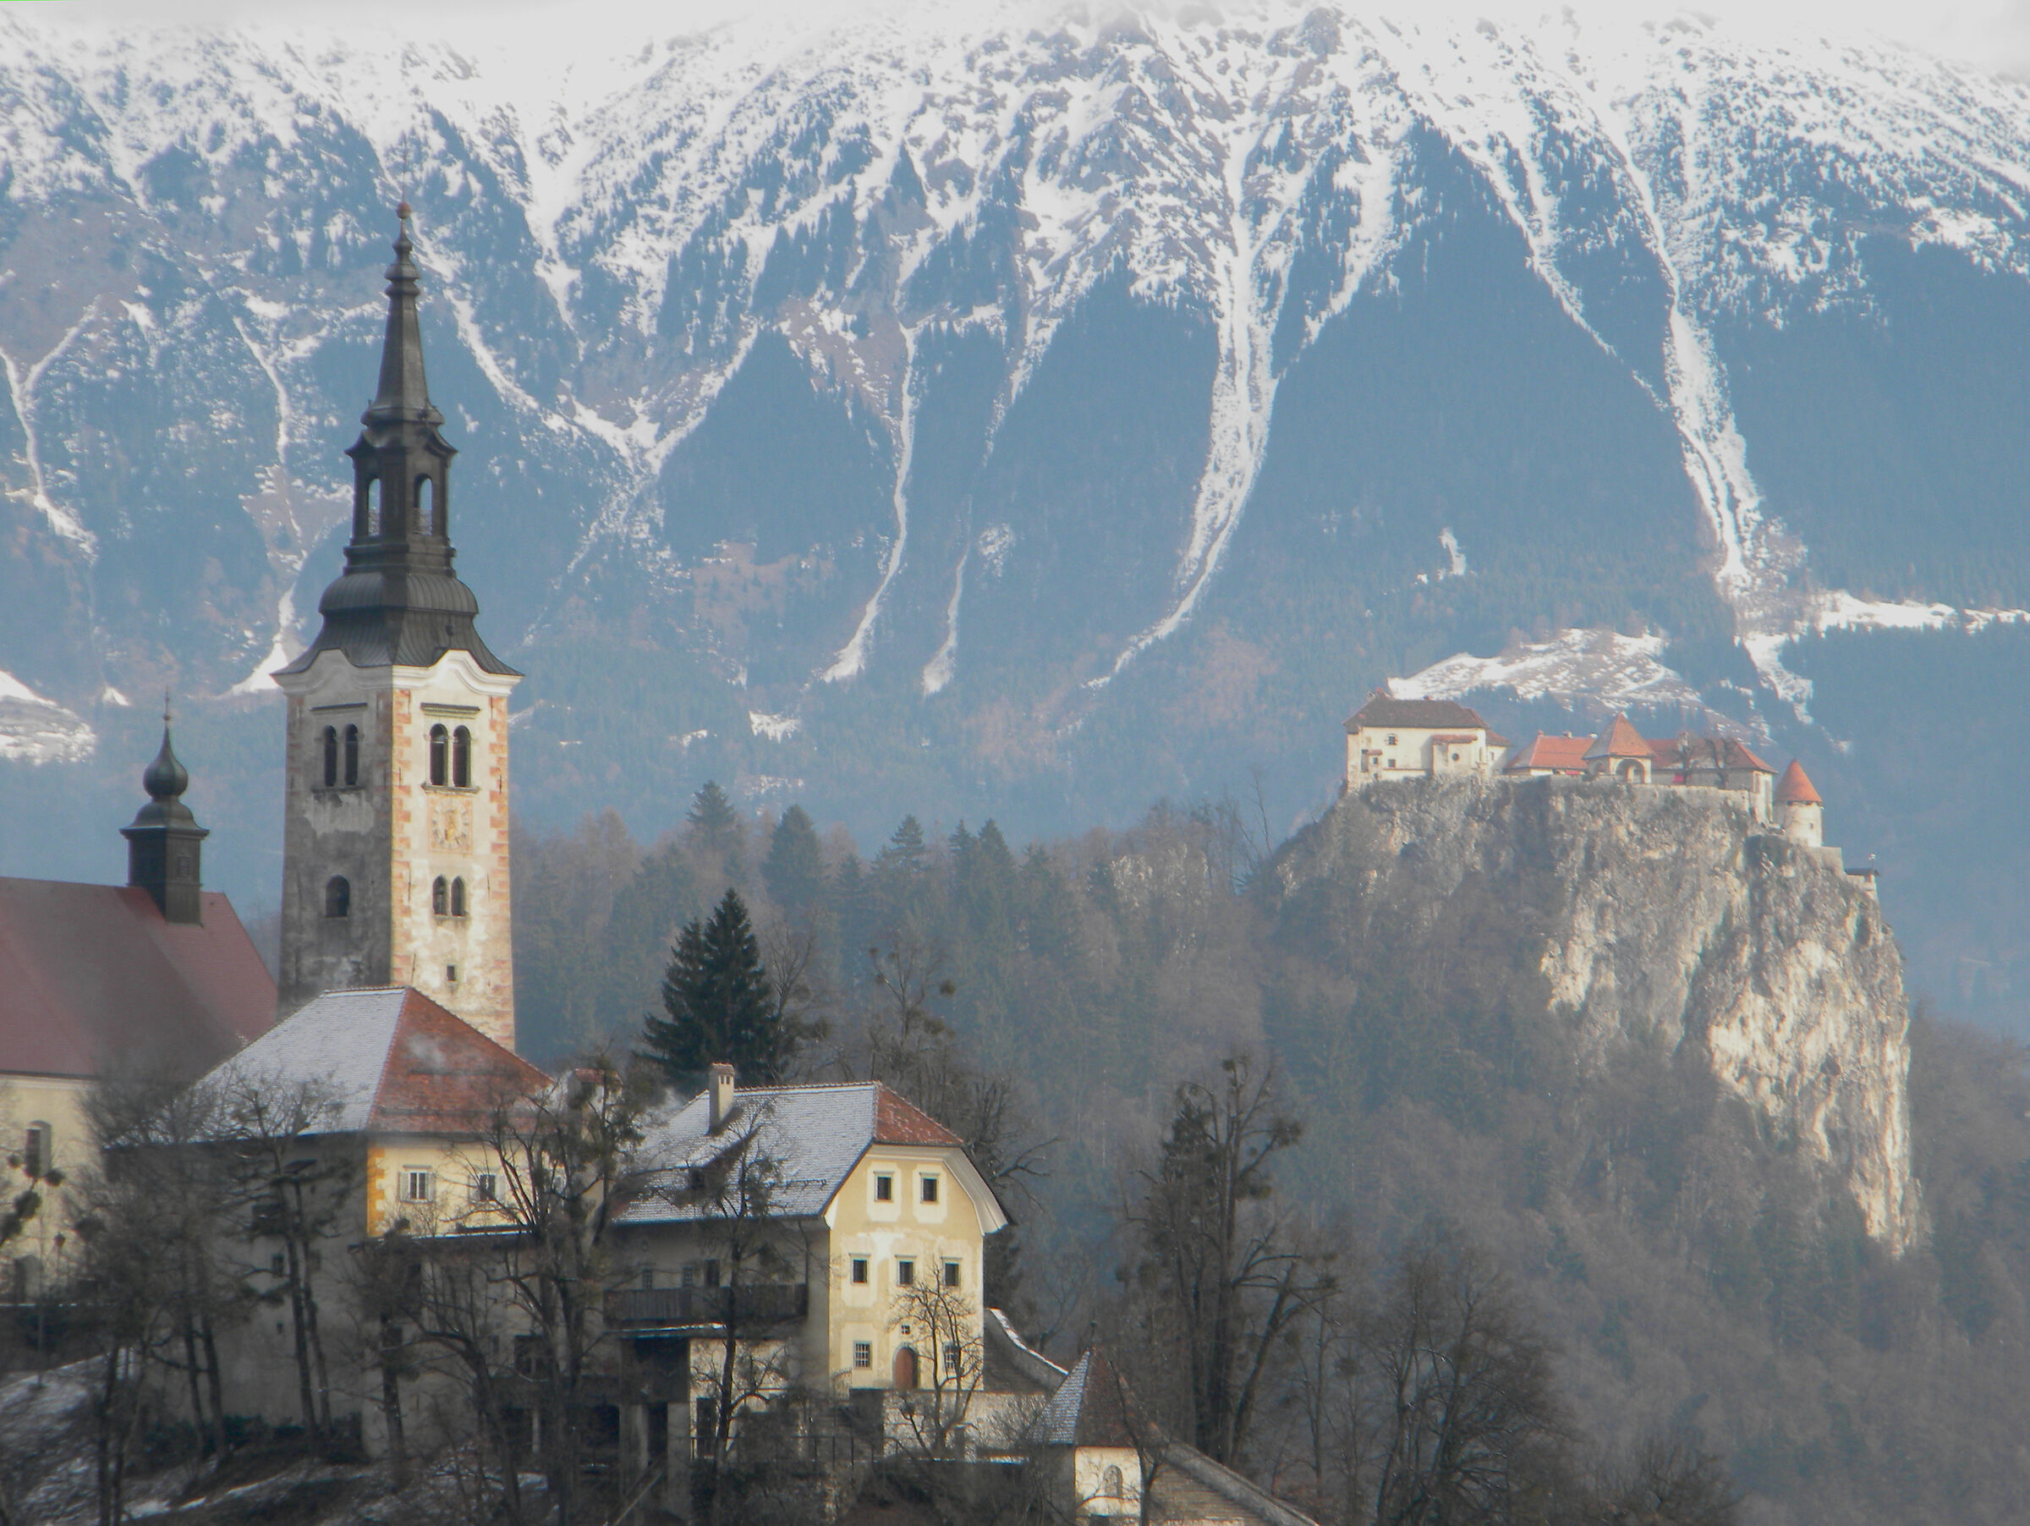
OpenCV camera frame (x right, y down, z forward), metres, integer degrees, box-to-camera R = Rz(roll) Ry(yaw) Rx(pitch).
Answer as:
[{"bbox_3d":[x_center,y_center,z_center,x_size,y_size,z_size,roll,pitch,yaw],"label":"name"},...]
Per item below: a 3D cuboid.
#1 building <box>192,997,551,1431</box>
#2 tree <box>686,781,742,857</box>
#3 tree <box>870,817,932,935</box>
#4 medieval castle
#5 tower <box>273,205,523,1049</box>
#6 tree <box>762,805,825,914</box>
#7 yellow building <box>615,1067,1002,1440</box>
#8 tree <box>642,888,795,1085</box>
[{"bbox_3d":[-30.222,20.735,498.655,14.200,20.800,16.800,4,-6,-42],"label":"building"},{"bbox_3d":[-44.864,11.222,1599.332,8.300,17.500,8.300,0,-4,0],"label":"tree"},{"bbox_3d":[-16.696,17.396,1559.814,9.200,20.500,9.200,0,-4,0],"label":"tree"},{"bbox_3d":[92.195,4.803,1667.446,80.000,31.000,45.000,0,-4,-6],"label":"medieval castle"},{"bbox_3d":[-29.968,-1.655,521.136,8.700,51.000,8.700,4,-6,-42],"label":"tower"},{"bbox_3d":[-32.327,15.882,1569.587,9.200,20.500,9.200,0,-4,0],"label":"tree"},{"bbox_3d":[-9.453,22.093,494.416,12.000,16.600,14.600,4,-6,-42],"label":"yellow building"},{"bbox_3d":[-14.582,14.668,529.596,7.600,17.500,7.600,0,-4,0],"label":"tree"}]

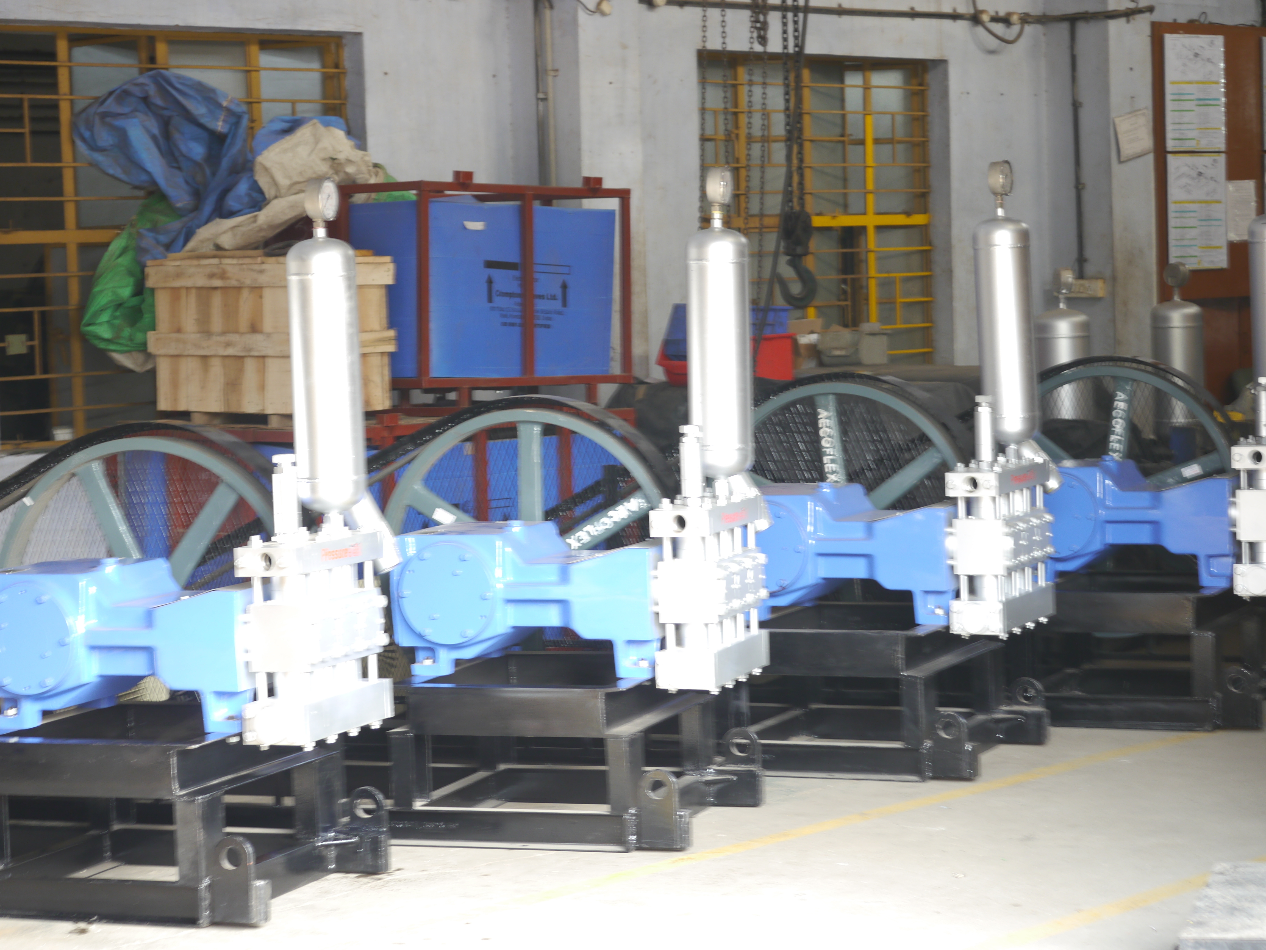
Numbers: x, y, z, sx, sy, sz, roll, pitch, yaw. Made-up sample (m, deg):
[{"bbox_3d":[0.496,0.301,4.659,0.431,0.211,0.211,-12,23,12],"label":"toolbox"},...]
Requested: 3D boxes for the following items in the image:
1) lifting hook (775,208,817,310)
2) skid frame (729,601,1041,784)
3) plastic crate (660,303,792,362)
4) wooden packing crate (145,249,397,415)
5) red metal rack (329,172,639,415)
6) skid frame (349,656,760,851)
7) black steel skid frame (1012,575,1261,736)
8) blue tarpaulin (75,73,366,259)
[{"bbox_3d":[0.638,-0.847,12.900,0.172,0.395,0.120,-2,4,0],"label":"lifting hook"},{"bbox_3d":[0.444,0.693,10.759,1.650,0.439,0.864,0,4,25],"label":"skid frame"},{"bbox_3d":[0.373,-0.575,13.300,0.335,0.220,0.440,1,5,37],"label":"plastic crate"},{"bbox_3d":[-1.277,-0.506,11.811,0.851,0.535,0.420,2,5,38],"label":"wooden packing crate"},{"bbox_3d":[-0.582,-0.717,12.842,1.058,0.885,0.560,-3,5,-43],"label":"red metal rack"},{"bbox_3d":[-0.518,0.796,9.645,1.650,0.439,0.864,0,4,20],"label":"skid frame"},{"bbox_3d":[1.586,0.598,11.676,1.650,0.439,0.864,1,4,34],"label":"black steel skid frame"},{"bbox_3d":[-1.483,-1.086,11.600,0.950,0.640,0.600,-2,4,0],"label":"blue tarpaulin"}]

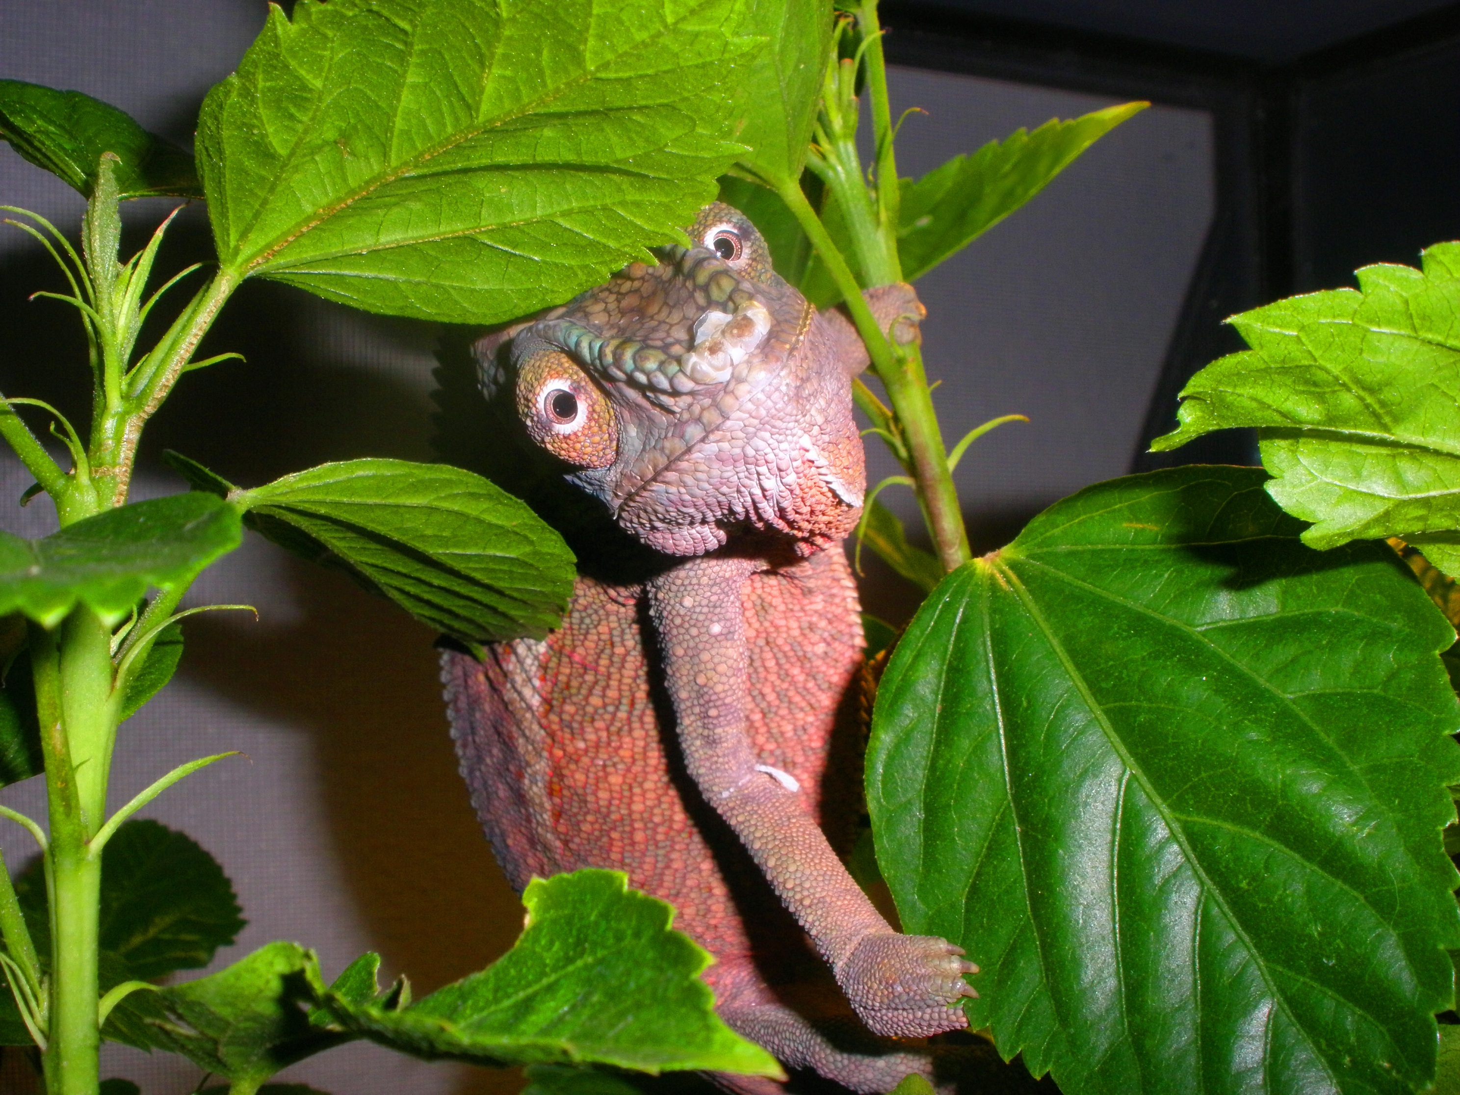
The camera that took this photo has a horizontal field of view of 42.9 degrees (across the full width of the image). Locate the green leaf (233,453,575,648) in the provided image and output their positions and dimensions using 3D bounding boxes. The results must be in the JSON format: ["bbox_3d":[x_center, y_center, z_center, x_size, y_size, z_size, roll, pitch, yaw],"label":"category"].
[{"bbox_3d":[-0.049,0.001,0.280,0.053,0.025,0.028,23,0,0],"label":"green leaf"}]

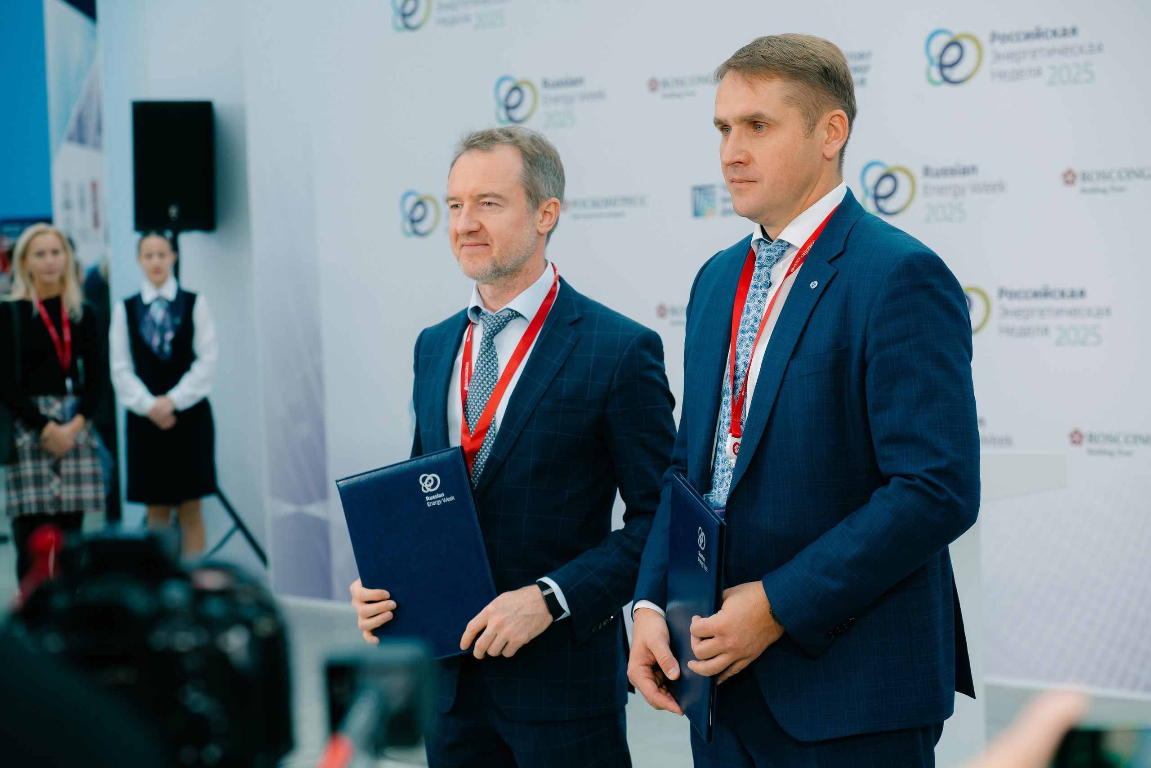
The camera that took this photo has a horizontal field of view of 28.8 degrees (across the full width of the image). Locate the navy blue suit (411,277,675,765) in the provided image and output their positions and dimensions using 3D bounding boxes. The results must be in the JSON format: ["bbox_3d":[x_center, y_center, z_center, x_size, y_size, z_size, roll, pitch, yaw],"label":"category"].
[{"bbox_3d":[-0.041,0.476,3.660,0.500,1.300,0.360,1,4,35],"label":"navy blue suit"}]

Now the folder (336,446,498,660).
[{"bbox_3d":[-0.236,0.275,3.482,0.218,0.308,0.018,-16,-4,20],"label":"folder"}]

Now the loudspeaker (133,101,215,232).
[{"bbox_3d":[-1.902,-1.030,10.600,0.380,0.610,0.360,-1,4,-7],"label":"loudspeaker"}]

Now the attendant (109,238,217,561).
[{"bbox_3d":[-1.718,0.197,9.452,0.470,1.670,0.310,-3,4,-16],"label":"attendant"}]

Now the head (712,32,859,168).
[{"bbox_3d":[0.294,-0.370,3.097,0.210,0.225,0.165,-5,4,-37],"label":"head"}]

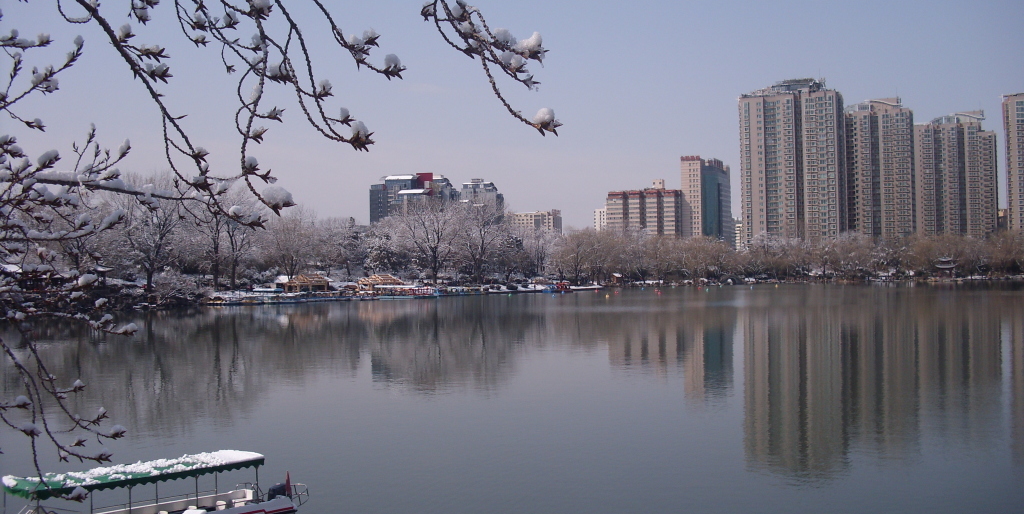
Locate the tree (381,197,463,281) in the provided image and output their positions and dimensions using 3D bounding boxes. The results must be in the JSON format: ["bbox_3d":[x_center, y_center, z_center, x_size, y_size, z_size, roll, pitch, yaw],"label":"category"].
[{"bbox_3d":[-17.650,-3.250,210.000,15.780,16.960,15.000,0,0,0],"label":"tree"}]

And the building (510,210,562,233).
[{"bbox_3d":[19.830,-14.960,900.000,42.200,48.600,17.000,0,0,25],"label":"building"}]

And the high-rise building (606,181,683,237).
[{"bbox_3d":[85.170,-19.500,680.000,46.230,54.650,17.000,0,0,25],"label":"high-rise building"}]

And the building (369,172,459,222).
[{"bbox_3d":[-59.410,-20.760,650.000,48.240,57.670,28.000,0,0,25],"label":"building"}]

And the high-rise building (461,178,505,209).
[{"bbox_3d":[-19.370,-21.130,690.000,23.400,58.650,18.000,0,0,25],"label":"high-rise building"}]

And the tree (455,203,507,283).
[{"bbox_3d":[-6.270,-2.690,212.000,11.150,15.930,11.000,0,0,0],"label":"tree"}]

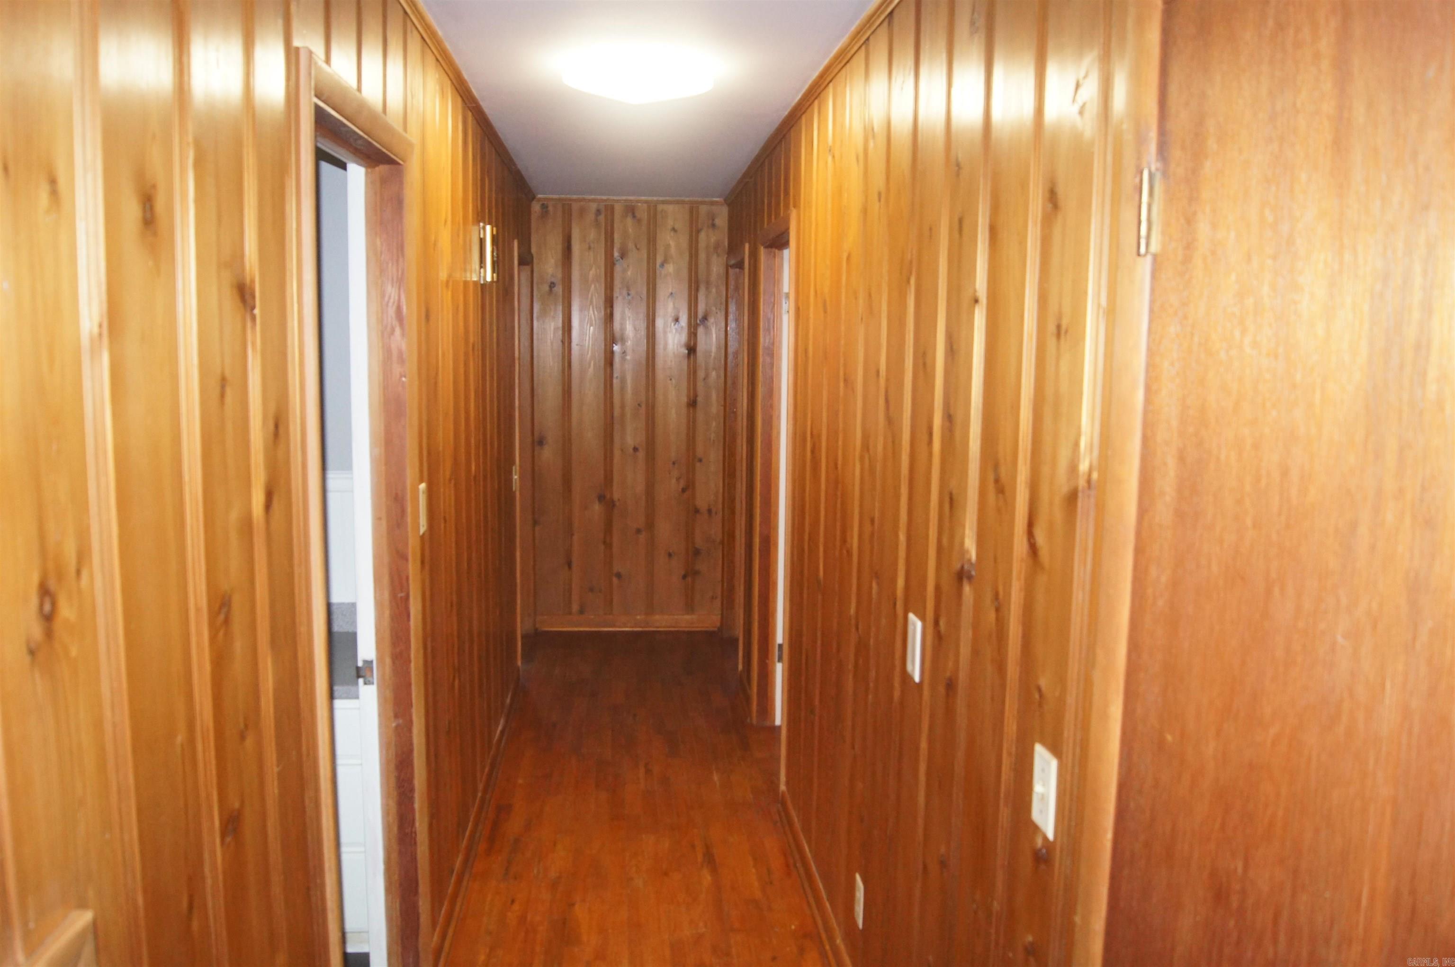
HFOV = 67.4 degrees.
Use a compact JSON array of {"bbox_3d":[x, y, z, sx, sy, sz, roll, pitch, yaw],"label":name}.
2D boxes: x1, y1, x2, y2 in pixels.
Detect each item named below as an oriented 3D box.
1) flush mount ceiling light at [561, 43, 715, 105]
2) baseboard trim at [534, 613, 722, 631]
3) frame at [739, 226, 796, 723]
[{"bbox_3d":[-0.252,-1.133,3.108,0.430,0.100,0.430,0,8,-6],"label":"flush mount ceiling light"},{"bbox_3d":[-0.561,0.803,6.289,1.050,0.097,0.022,0,8,-6],"label":"baseboard trim"},{"bbox_3d":[0.227,0.064,4.258,0.140,2.115,0.920,0,8,-6],"label":"frame"}]

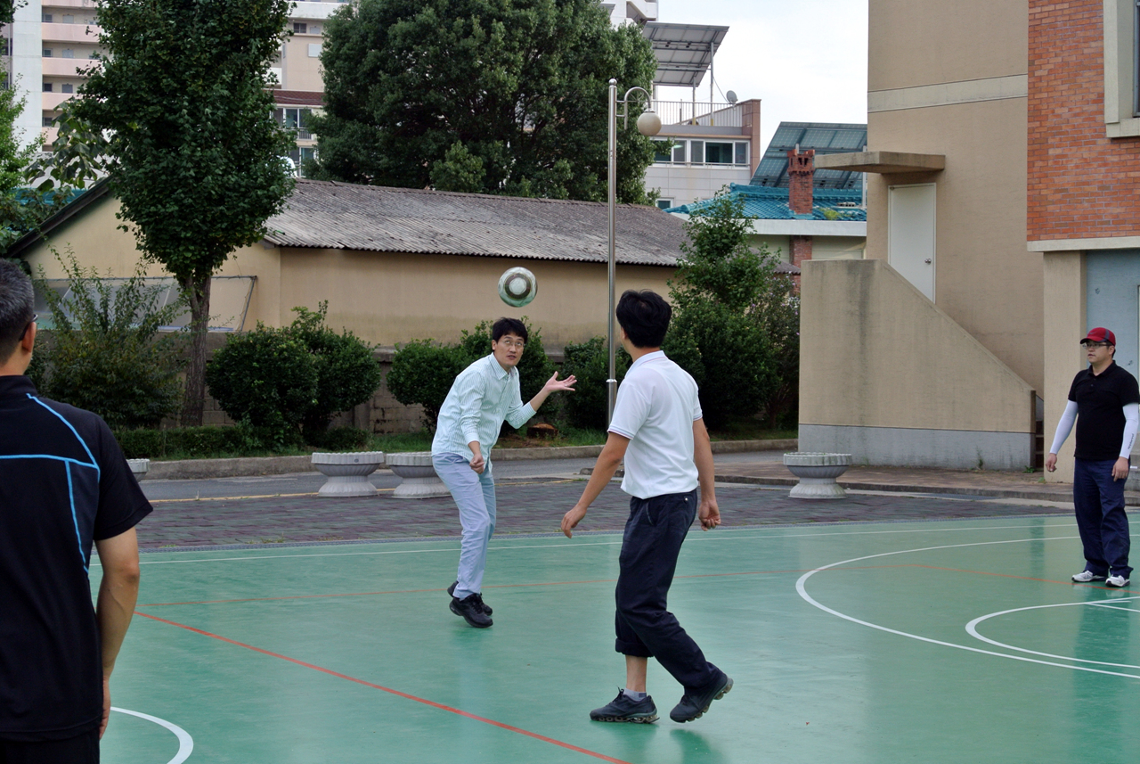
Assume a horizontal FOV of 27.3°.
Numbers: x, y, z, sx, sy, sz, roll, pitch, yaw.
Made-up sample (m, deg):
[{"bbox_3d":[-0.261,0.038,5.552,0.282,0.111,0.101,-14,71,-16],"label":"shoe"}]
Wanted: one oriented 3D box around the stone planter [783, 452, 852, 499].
[{"bbox_3d":[2.696,1.021,25.500,0.755,0.470,0.755,1,1,0],"label":"stone planter"}]

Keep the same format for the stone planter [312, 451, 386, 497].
[{"bbox_3d":[-2.363,0.982,25.000,0.775,0.460,0.775,1,1,0],"label":"stone planter"}]

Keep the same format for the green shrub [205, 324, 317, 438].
[{"bbox_3d":[-4.419,0.013,33.600,1.600,1.700,1.500,1,1,0],"label":"green shrub"}]

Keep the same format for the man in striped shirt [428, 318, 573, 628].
[{"bbox_3d":[-0.379,0.503,13.050,0.750,1.710,0.620,1,1,44],"label":"man in striped shirt"}]

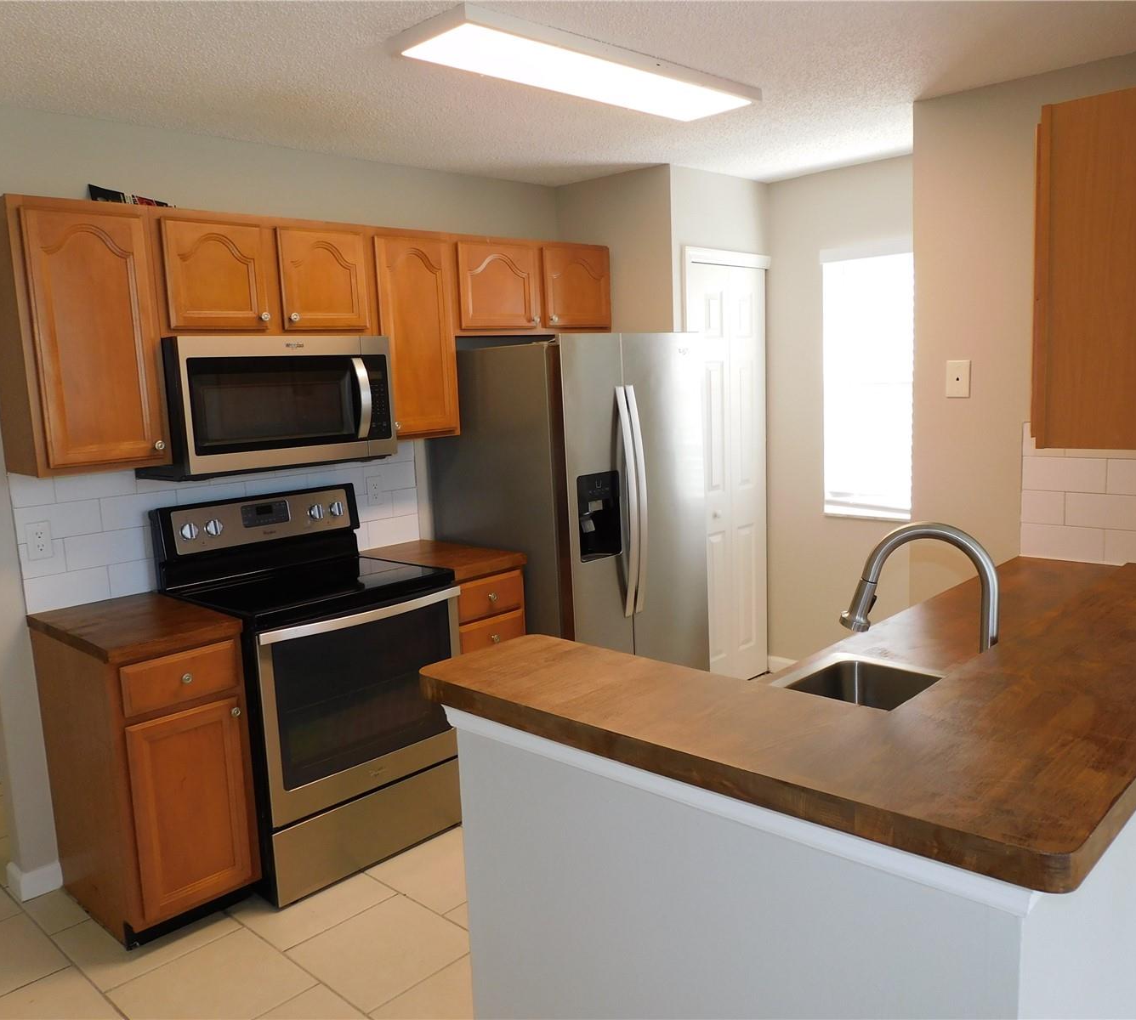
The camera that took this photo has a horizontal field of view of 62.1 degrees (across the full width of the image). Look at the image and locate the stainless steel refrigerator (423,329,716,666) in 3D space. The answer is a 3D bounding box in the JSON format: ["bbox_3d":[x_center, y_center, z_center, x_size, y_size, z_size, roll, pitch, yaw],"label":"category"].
[{"bbox_3d":[0.024,0.134,4.032,0.830,1.735,0.860,6,12,44],"label":"stainless steel refrigerator"}]

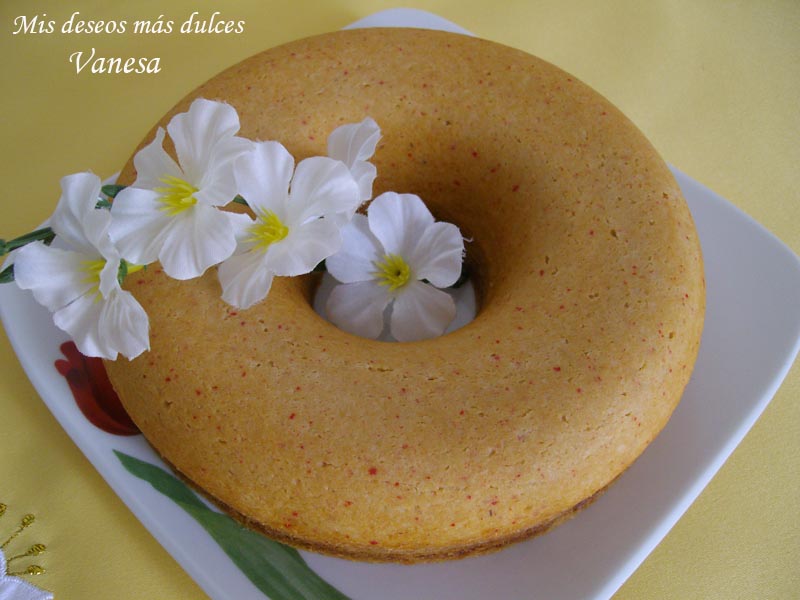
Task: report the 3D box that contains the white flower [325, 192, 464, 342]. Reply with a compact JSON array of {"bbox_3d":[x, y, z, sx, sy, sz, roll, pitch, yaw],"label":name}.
[{"bbox_3d":[0.000,-0.012,0.334,0.055,0.022,0.057,3,84,16],"label":"white flower"}]

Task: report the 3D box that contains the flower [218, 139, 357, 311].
[{"bbox_3d":[-0.038,-0.026,0.302,0.056,0.022,0.058,8,91,24],"label":"flower"}]

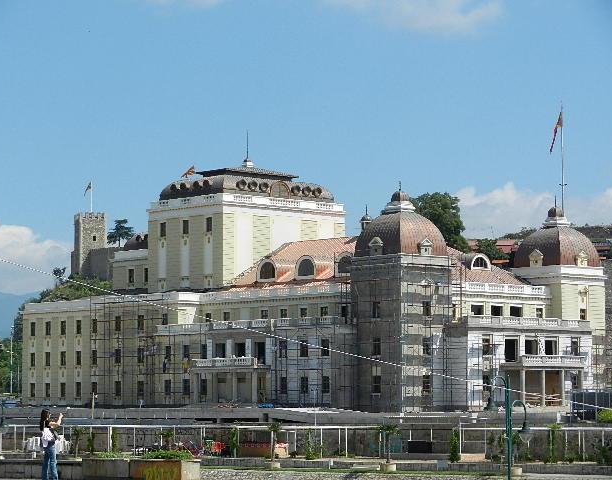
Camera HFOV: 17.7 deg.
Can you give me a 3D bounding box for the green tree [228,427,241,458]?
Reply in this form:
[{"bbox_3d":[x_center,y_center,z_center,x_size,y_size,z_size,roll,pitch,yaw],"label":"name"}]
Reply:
[{"bbox_3d":[-5.735,16.240,157.183,0.962,2.553,0.900,0,-5,0],"label":"green tree"}]

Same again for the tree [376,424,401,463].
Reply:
[{"bbox_3d":[6.072,14.904,144.250,1.767,2.929,1.767,0,-5,0],"label":"tree"}]

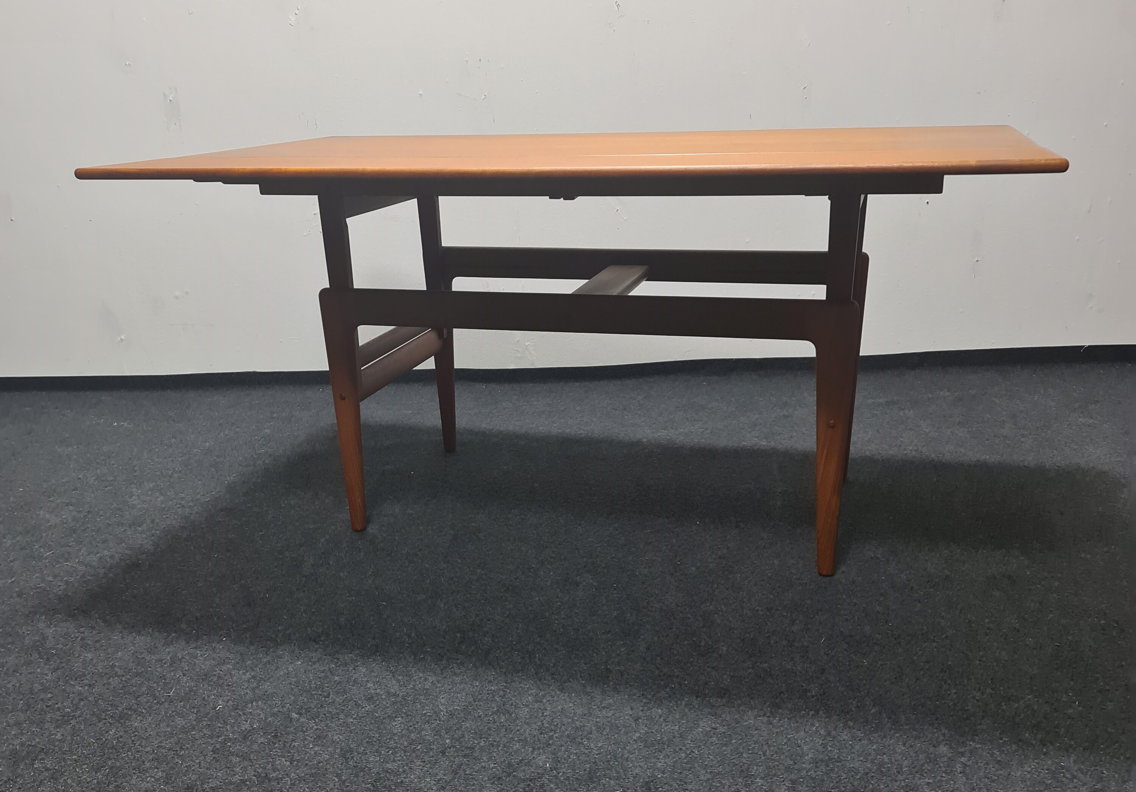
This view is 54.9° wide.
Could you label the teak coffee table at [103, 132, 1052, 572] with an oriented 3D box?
[{"bbox_3d":[0.048,-0.121,2.116,1.518,0.714,0.884,3,17,16],"label":"teak coffee table"}]

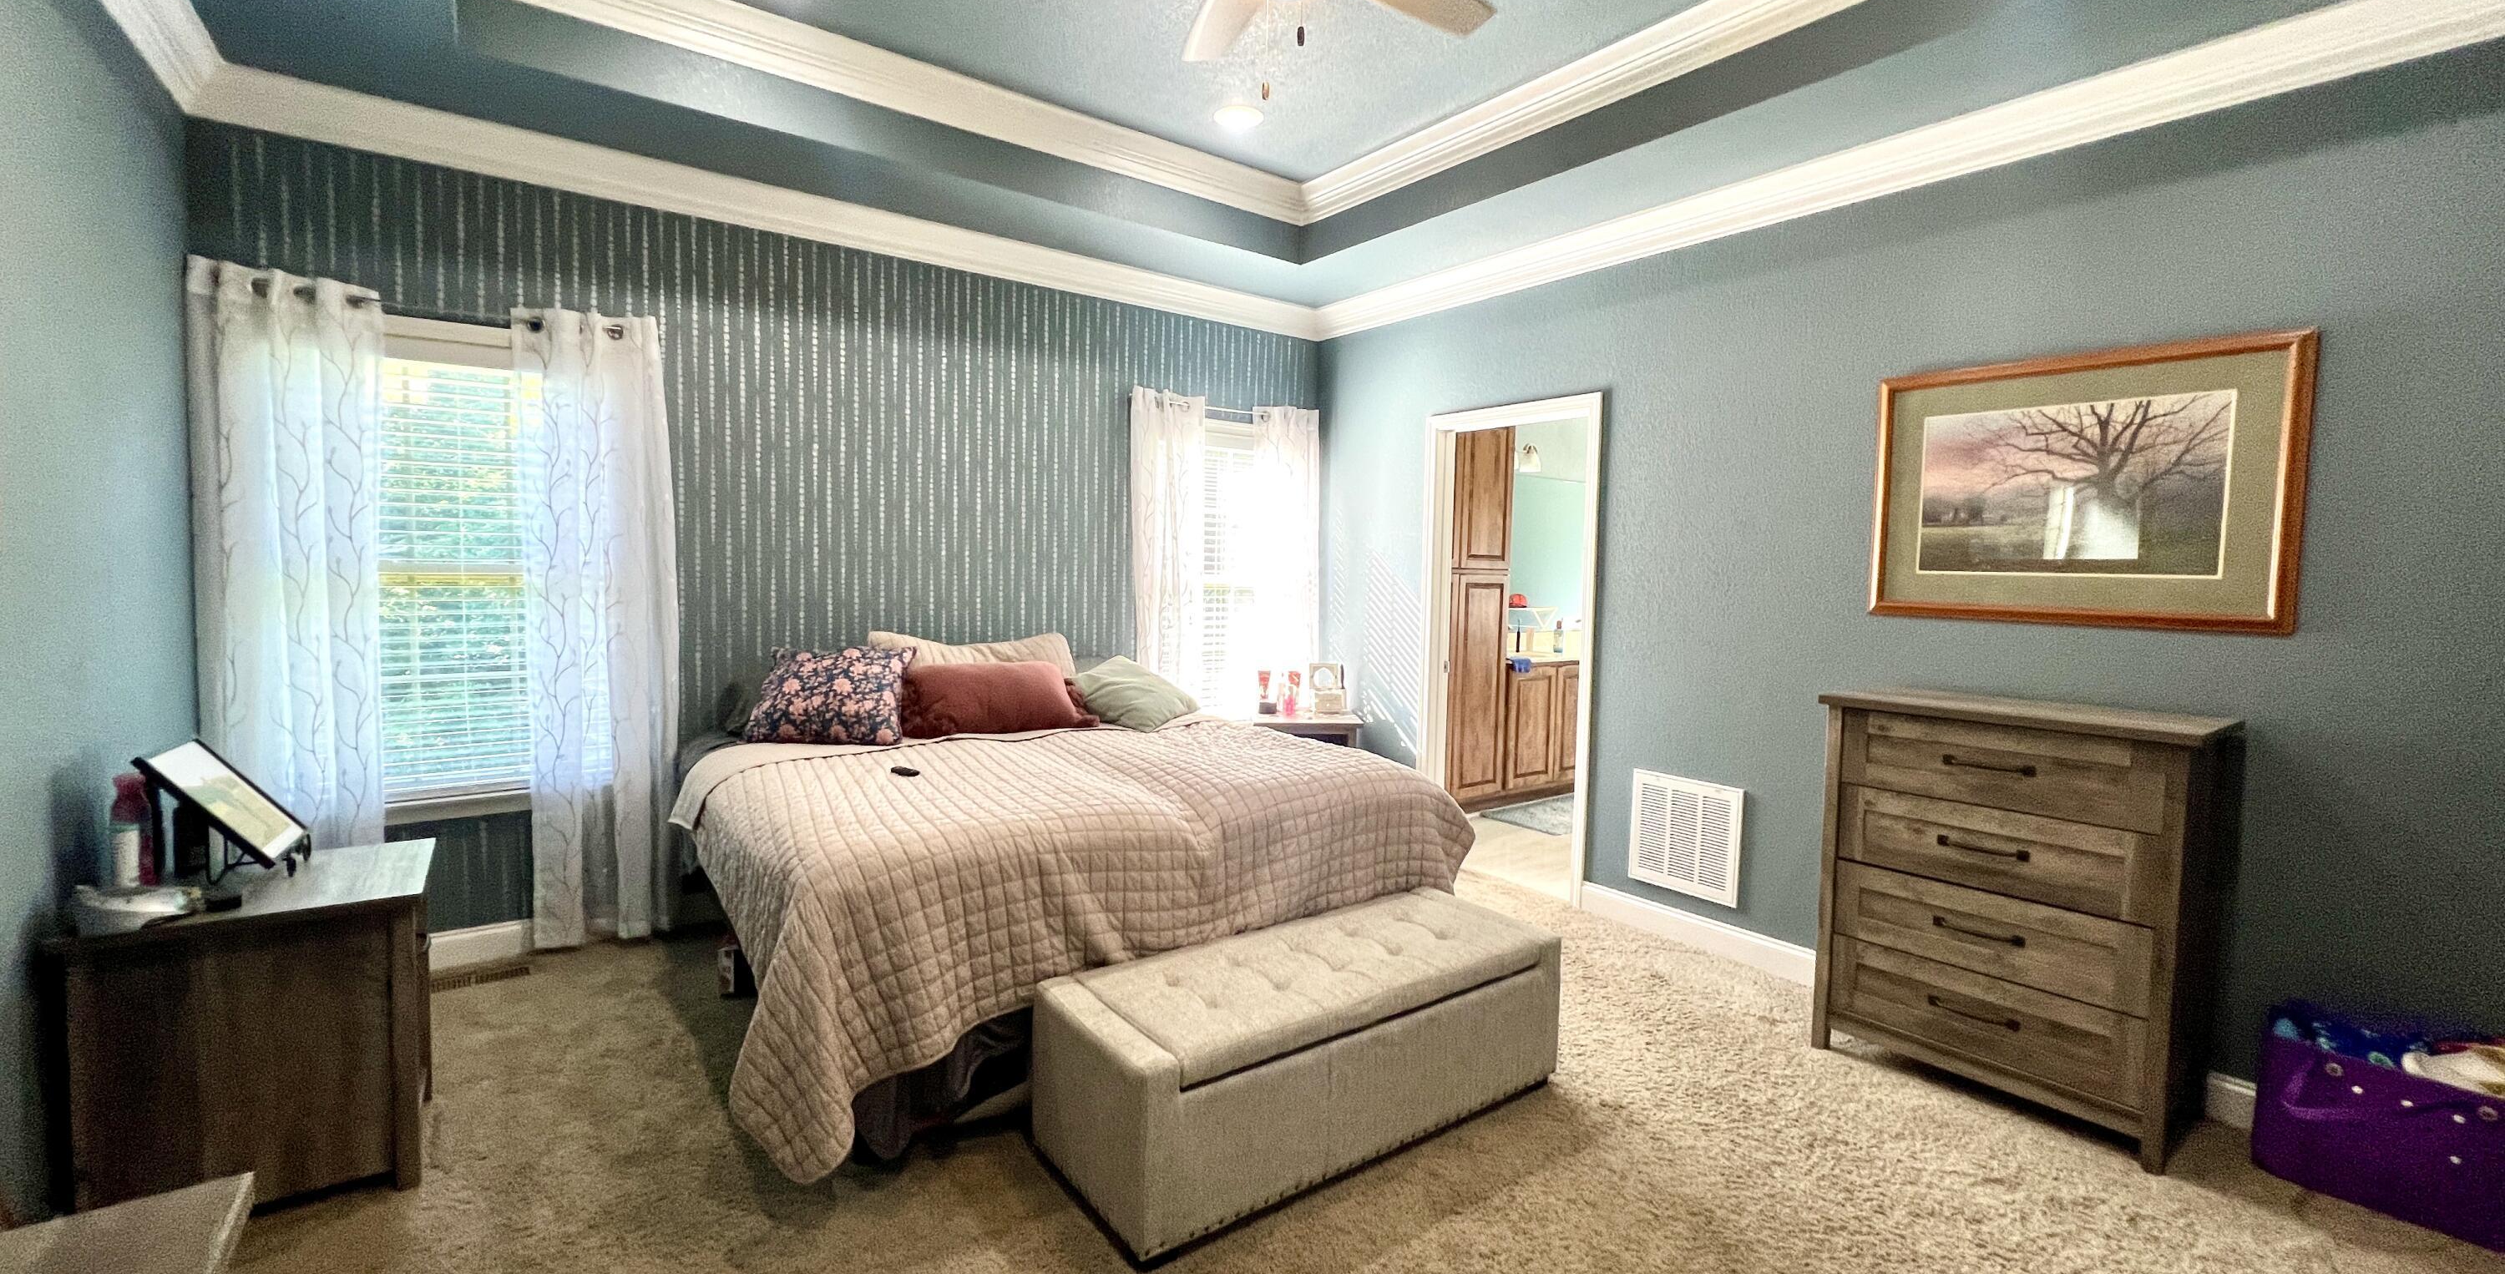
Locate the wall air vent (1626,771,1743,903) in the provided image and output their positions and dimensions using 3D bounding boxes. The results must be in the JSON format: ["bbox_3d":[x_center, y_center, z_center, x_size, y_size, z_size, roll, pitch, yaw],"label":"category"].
[{"bbox_3d":[1.617,0.746,3.538,0.030,0.430,0.425,-2,5,-39],"label":"wall air vent"}]

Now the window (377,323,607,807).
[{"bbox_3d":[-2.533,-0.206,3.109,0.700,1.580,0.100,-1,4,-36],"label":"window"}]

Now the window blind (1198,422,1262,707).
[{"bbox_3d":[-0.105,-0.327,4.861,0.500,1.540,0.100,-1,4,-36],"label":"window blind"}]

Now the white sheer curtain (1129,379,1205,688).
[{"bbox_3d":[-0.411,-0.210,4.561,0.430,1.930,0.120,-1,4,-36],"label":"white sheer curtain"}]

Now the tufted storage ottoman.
[{"bbox_3d":[0.153,1.000,2.363,1.260,0.410,0.500,-1,4,-34],"label":"tufted storage ottoman"}]

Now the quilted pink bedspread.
[{"bbox_3d":[-0.662,0.775,3.293,2.050,0.710,2.010,-1,4,-36],"label":"quilted pink bedspread"}]

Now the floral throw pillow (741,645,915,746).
[{"bbox_3d":[-1.523,0.207,3.417,0.510,0.410,0.170,-1,-29,-36],"label":"floral throw pillow"}]

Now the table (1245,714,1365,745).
[{"bbox_3d":[0.244,0.732,4.659,0.520,0.665,0.440,1,4,-6],"label":"table"}]

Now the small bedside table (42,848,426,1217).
[{"bbox_3d":[-2.104,0.852,2.030,0.505,0.650,0.500,-2,5,-39],"label":"small bedside table"}]

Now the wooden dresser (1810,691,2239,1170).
[{"bbox_3d":[2.031,0.713,2.553,0.430,1.040,0.790,-2,5,-39],"label":"wooden dresser"}]

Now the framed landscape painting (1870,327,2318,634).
[{"bbox_3d":[2.281,-0.415,2.656,0.040,0.765,0.925,-2,5,-39],"label":"framed landscape painting"}]

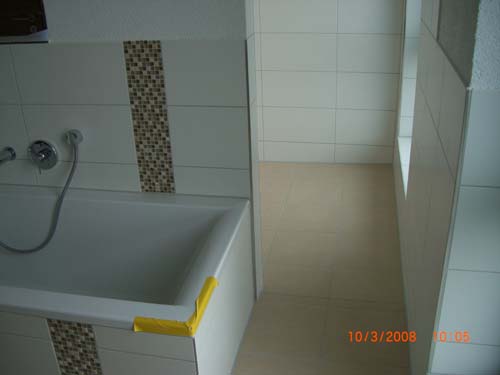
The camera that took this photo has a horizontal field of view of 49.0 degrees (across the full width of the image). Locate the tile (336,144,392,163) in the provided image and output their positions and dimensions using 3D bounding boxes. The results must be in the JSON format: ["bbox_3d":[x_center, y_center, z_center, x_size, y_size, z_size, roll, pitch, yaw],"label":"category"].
[{"bbox_3d":[0.954,-0.274,4.579,0.486,0.170,0.012,3,23,13],"label":"tile"}]

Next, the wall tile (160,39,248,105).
[{"bbox_3d":[-0.202,-0.513,2.495,0.397,0.301,0.012,3,23,13],"label":"wall tile"}]

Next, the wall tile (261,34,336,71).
[{"bbox_3d":[0.393,-1.073,4.383,0.603,0.300,0.012,3,23,13],"label":"wall tile"}]

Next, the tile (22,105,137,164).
[{"bbox_3d":[-0.851,-0.269,2.756,0.596,0.300,0.012,3,23,13],"label":"tile"}]

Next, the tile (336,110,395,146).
[{"bbox_3d":[0.945,-0.491,4.490,0.486,0.300,0.012,3,23,13],"label":"tile"}]

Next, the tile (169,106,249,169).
[{"bbox_3d":[-0.191,-0.235,2.608,0.397,0.300,0.012,3,23,13],"label":"tile"}]

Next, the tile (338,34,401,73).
[{"bbox_3d":[0.771,-0.869,3.564,0.399,0.250,0.010,3,25,11],"label":"tile"}]

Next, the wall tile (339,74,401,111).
[{"bbox_3d":[0.934,-0.768,4.377,0.486,0.300,0.012,3,23,13],"label":"wall tile"}]

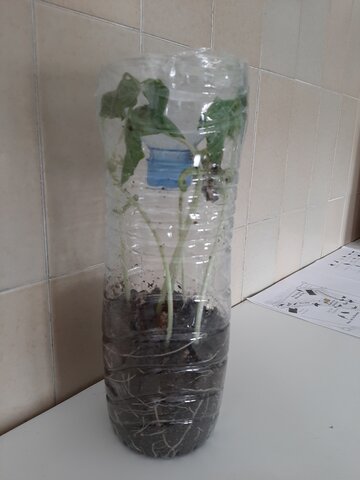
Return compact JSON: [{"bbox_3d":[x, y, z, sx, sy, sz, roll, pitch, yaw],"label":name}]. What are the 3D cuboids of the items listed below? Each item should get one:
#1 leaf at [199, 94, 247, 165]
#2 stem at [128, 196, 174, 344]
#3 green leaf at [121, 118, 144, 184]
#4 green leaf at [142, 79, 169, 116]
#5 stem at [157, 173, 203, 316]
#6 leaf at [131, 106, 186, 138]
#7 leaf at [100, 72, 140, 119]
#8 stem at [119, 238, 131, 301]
[{"bbox_3d":[0.026,-0.067,0.217,0.029,0.040,0.025,2,15,0],"label":"leaf"},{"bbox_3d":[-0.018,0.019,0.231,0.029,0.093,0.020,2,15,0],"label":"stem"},{"bbox_3d":[-0.029,-0.055,0.223,0.015,0.040,0.016,2,15,0],"label":"green leaf"},{"bbox_3d":[-0.015,-0.085,0.214,0.015,0.020,0.014,2,15,0],"label":"green leaf"},{"bbox_3d":[0.000,0.001,0.252,0.032,0.106,0.020,2,15,0],"label":"stem"},{"bbox_3d":[-0.014,-0.071,0.217,0.033,0.018,0.020,2,15,0],"label":"leaf"},{"bbox_3d":[-0.037,-0.090,0.225,0.025,0.027,0.016,2,15,0],"label":"leaf"},{"bbox_3d":[-0.041,0.022,0.268,0.009,0.057,0.010,2,15,0],"label":"stem"}]

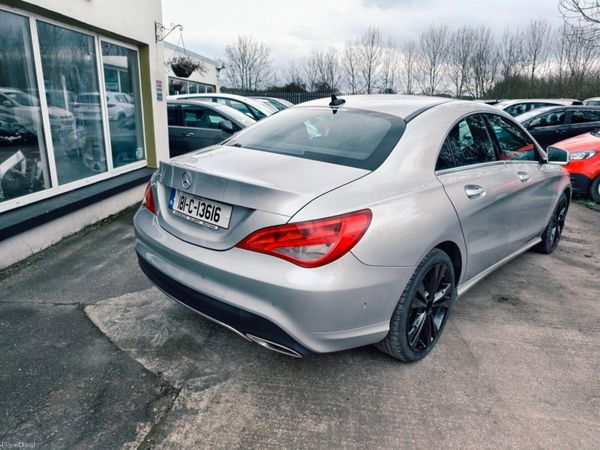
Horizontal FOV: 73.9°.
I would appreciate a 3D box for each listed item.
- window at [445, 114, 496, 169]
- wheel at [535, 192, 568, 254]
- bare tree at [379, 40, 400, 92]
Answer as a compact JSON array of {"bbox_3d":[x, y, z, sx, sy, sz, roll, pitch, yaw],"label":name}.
[{"bbox_3d":[1.062,-0.530,2.447,0.670,0.320,0.055,-12,-1,-42],"label":"window"},{"bbox_3d":[2.539,-0.027,4.109,0.225,0.634,0.634,17,21,42],"label":"wheel"},{"bbox_3d":[7.942,-12.752,36.052,1.931,7.545,1.931,2,16,0],"label":"bare tree"}]

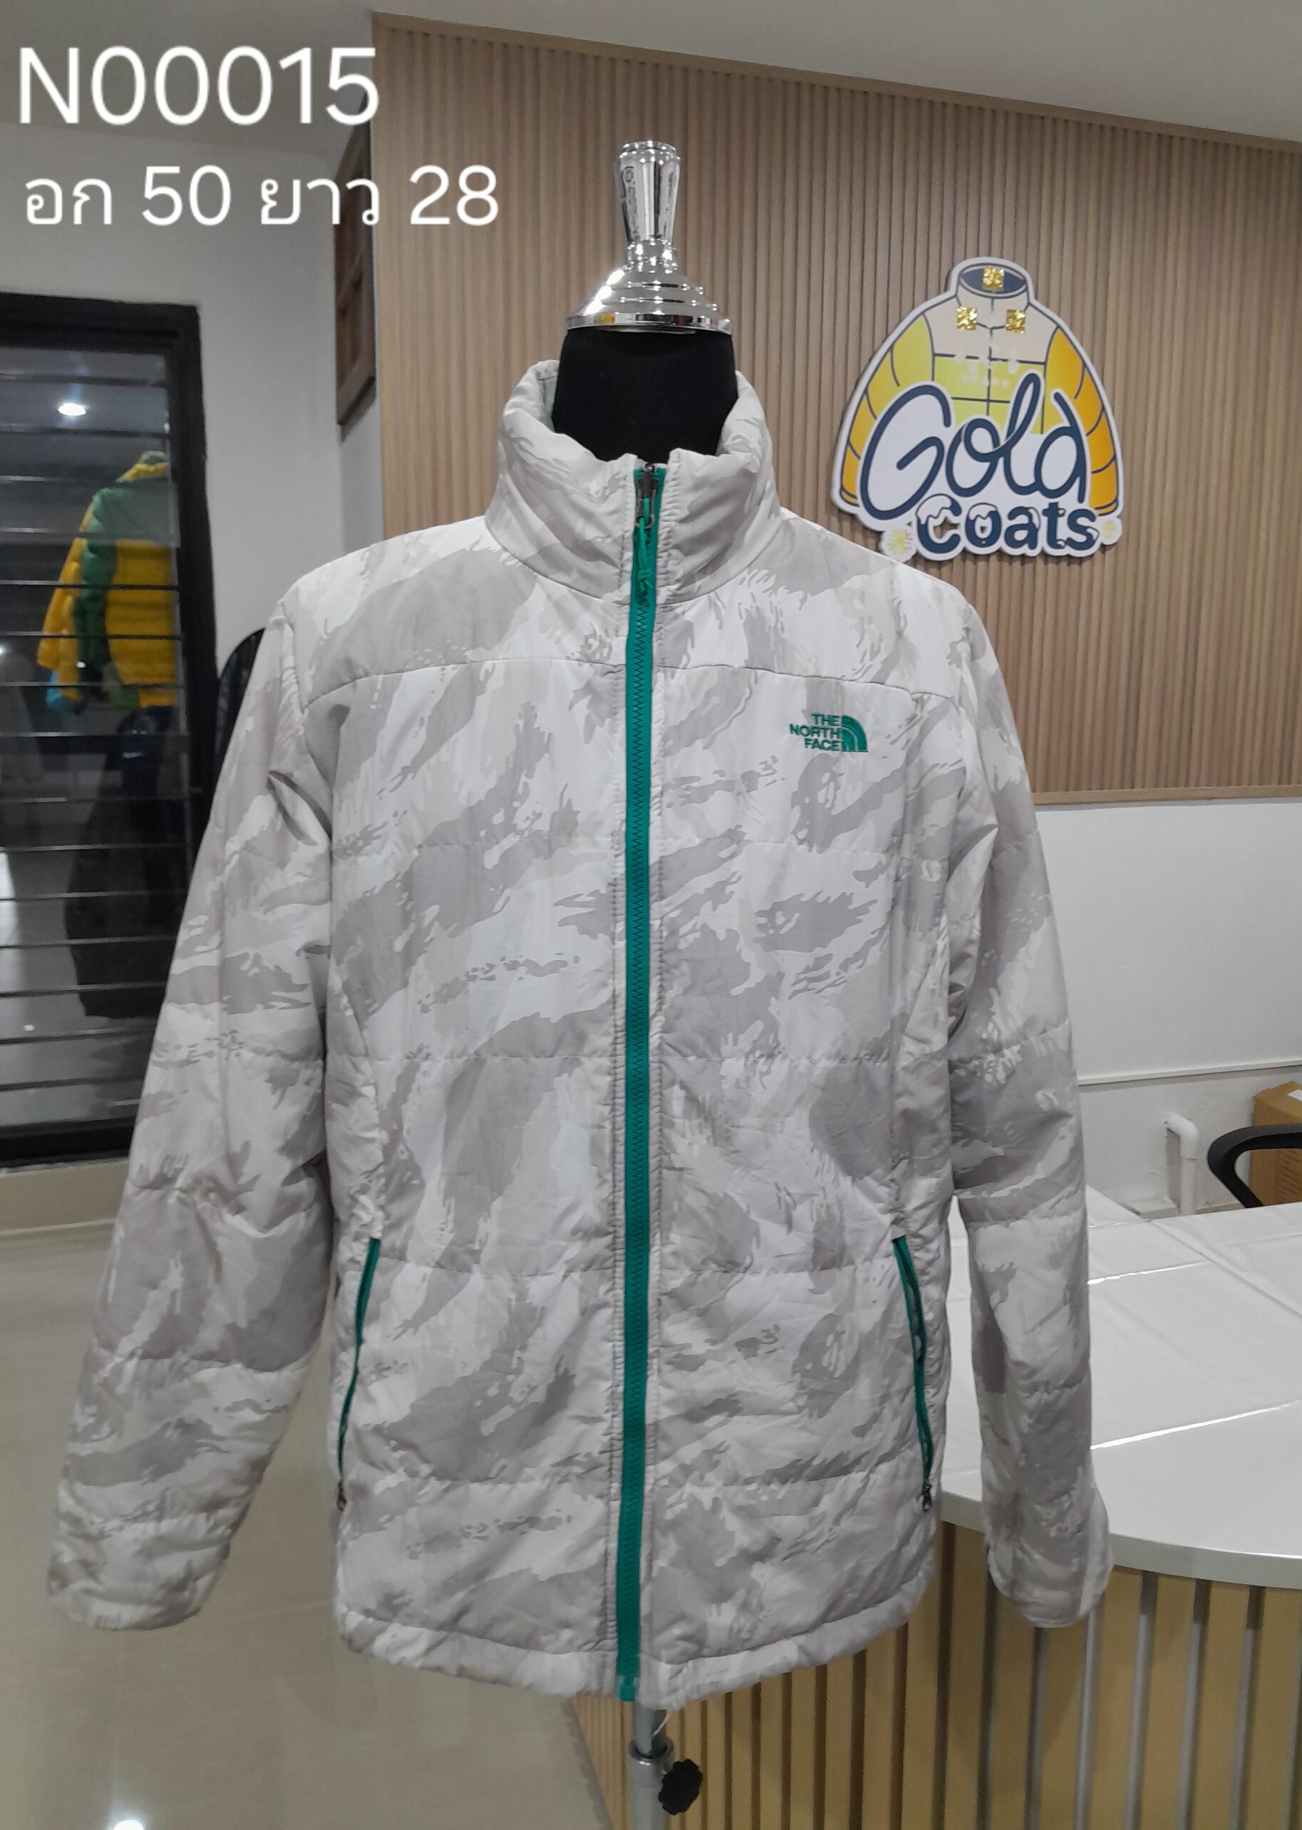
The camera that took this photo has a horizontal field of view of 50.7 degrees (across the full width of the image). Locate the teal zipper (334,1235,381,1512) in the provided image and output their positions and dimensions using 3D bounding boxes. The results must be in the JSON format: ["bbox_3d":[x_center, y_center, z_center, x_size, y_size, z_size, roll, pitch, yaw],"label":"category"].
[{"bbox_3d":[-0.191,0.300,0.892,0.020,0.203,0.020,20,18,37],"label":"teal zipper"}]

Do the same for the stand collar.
[{"bbox_3d":[-0.010,-0.257,0.808,0.171,0.153,0.170,-1,10,-6],"label":"stand collar"}]

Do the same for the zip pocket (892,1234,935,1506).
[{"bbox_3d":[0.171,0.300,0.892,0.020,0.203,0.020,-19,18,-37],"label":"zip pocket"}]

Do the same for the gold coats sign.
[{"bbox_3d":[0.707,-1.059,2.908,0.696,0.614,0.030,-3,10,-16],"label":"gold coats sign"}]

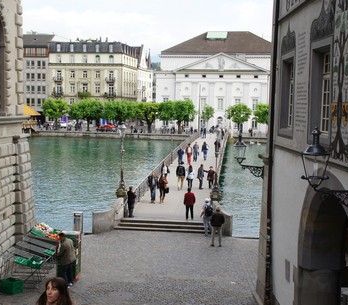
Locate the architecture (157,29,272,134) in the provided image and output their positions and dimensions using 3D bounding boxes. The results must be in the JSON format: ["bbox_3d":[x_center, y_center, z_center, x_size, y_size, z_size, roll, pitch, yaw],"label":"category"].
[{"bbox_3d":[9.993,-14.538,116.113,24.500,20.000,25.000,1,5,5],"label":"architecture"}]

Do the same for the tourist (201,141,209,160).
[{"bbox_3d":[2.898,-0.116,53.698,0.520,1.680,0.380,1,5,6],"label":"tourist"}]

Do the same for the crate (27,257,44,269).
[{"bbox_3d":[-4.771,3.805,19.800,0.450,0.260,0.360,4,21,37],"label":"crate"}]

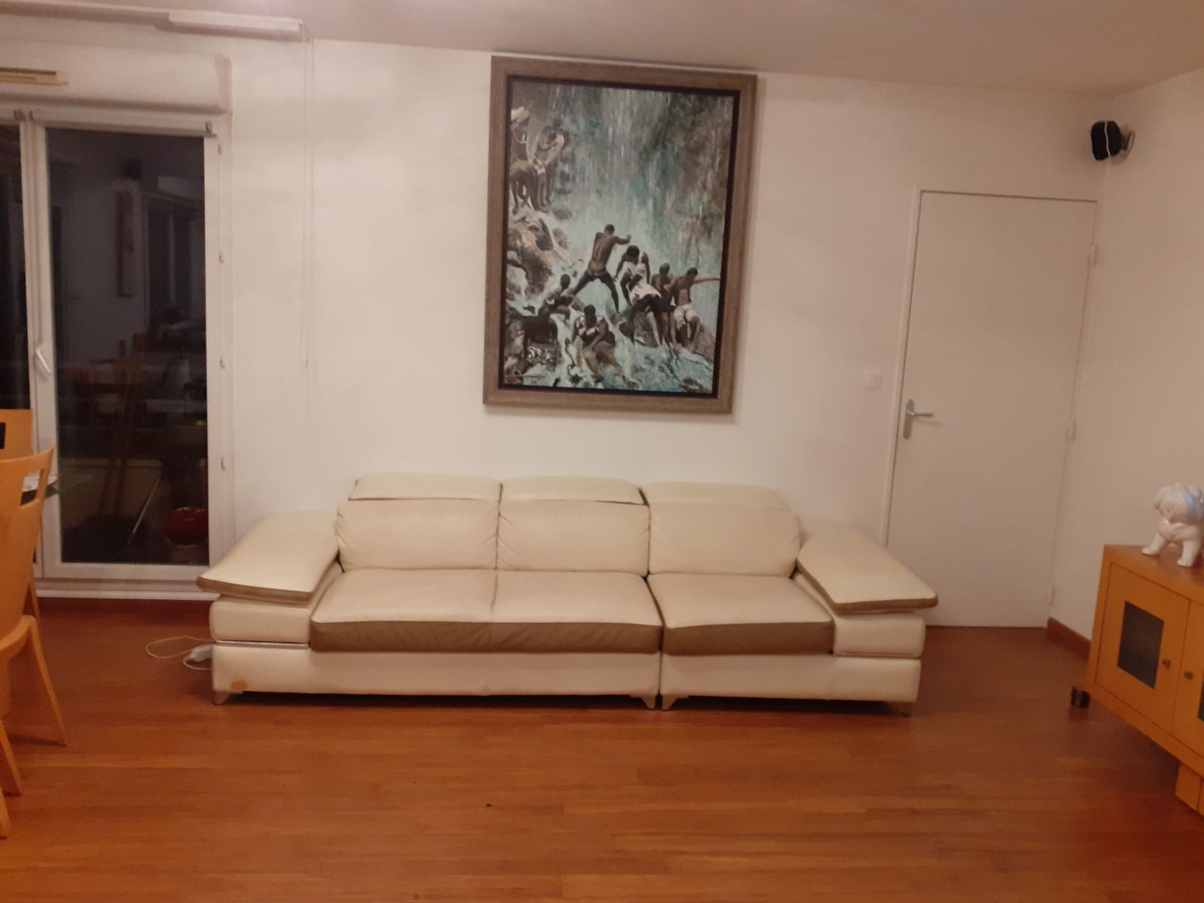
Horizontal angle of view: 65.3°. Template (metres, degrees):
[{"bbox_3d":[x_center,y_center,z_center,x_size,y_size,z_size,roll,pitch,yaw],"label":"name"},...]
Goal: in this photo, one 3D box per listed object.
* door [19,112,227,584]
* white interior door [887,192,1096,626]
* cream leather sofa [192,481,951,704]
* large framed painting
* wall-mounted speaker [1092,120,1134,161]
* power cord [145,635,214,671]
[{"bbox_3d":[-2.071,-0.417,4.102,0.850,2.040,0.070,2,8,-5],"label":"door"},{"bbox_3d":[1.814,-0.153,4.456,0.840,2.050,0.045,2,8,-5],"label":"white interior door"},{"bbox_3d":[-0.115,0.517,3.833,2.680,0.730,0.980,2,8,-5],"label":"cream leather sofa"},{"bbox_3d":[0.070,-0.924,4.137,1.140,1.475,0.050,2,10,-5],"label":"large framed painting"},{"bbox_3d":[2.235,-1.367,4.113,0.150,0.148,0.100,-14,14,-19],"label":"wall-mounted speaker"},{"bbox_3d":[-1.666,0.790,3.805,0.350,0.050,0.370,2,8,-5],"label":"power cord"}]

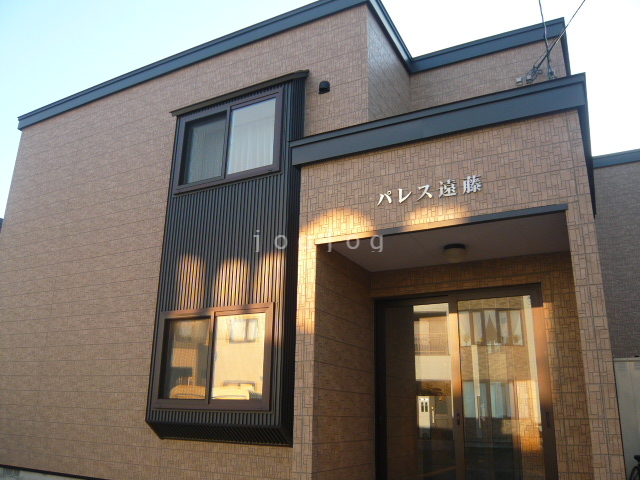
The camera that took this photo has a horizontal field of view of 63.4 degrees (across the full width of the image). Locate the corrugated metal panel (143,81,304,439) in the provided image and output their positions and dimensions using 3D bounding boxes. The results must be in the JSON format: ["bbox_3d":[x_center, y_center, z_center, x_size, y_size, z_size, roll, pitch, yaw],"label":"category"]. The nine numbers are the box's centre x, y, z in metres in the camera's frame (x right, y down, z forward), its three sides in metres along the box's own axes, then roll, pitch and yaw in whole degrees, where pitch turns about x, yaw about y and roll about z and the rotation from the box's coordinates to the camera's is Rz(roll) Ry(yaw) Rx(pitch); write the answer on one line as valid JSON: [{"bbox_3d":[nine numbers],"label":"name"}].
[{"bbox_3d":[-1.176,0.227,6.614,1.954,4.445,0.335,-8,-19,27],"label":"corrugated metal panel"}]

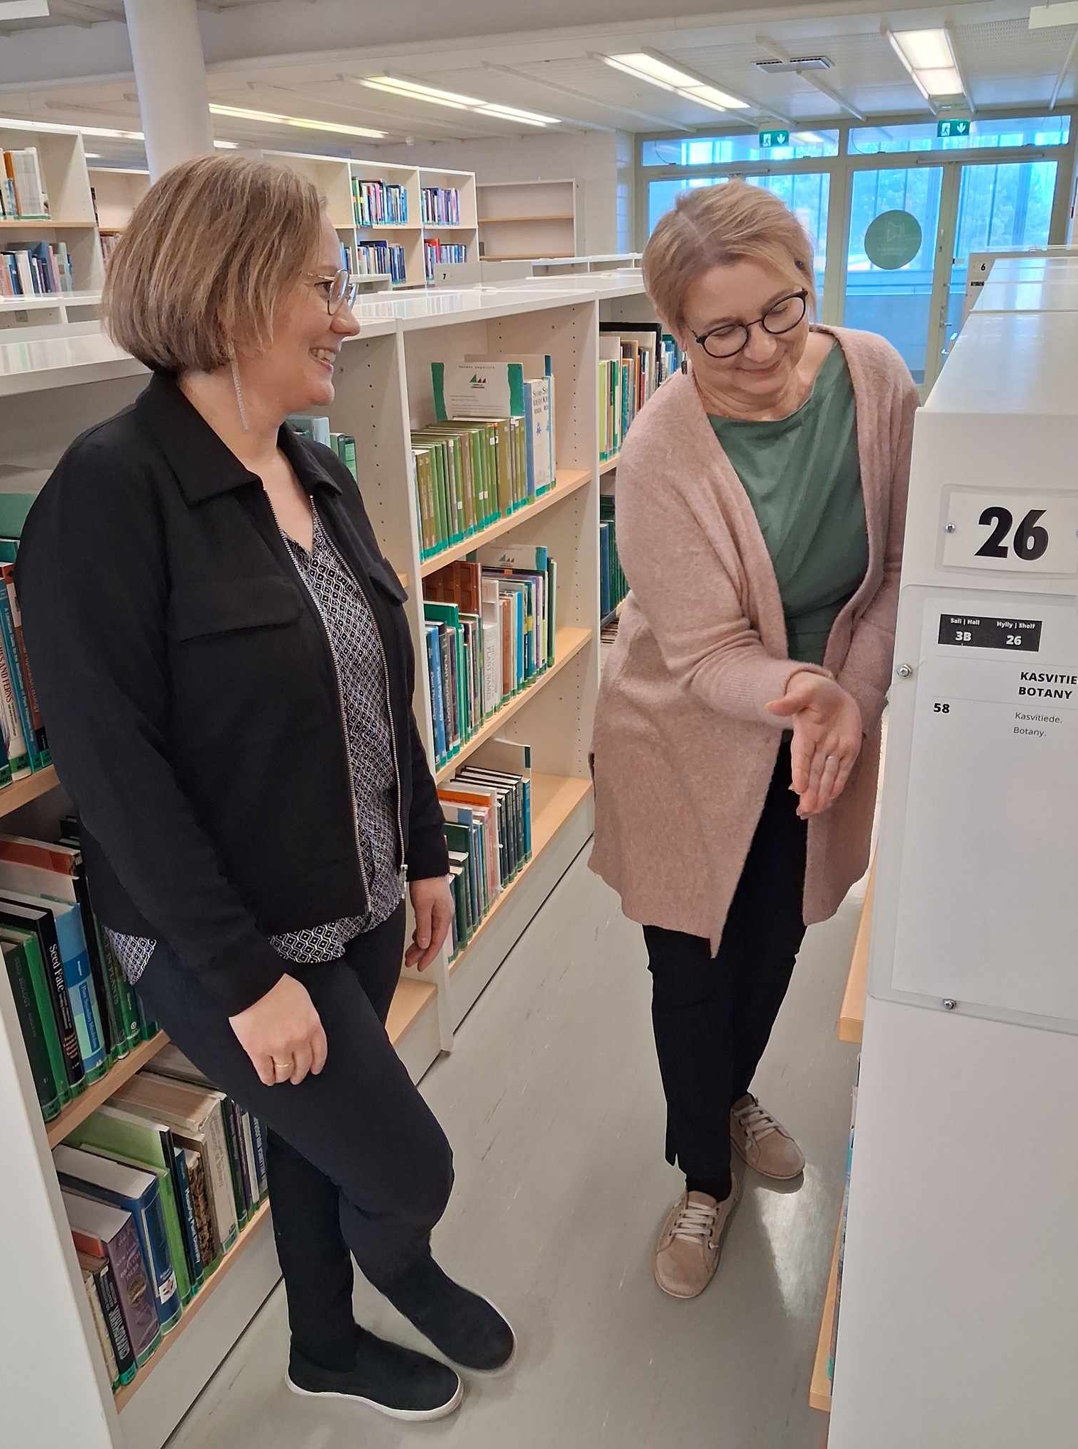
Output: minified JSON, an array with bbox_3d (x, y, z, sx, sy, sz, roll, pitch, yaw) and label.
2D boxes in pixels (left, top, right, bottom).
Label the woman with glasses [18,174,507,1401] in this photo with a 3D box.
[{"bbox_3d":[-0.289,0.232,1.386,0.393,1.661,0.463,11,26,29],"label":"woman with glasses"}]

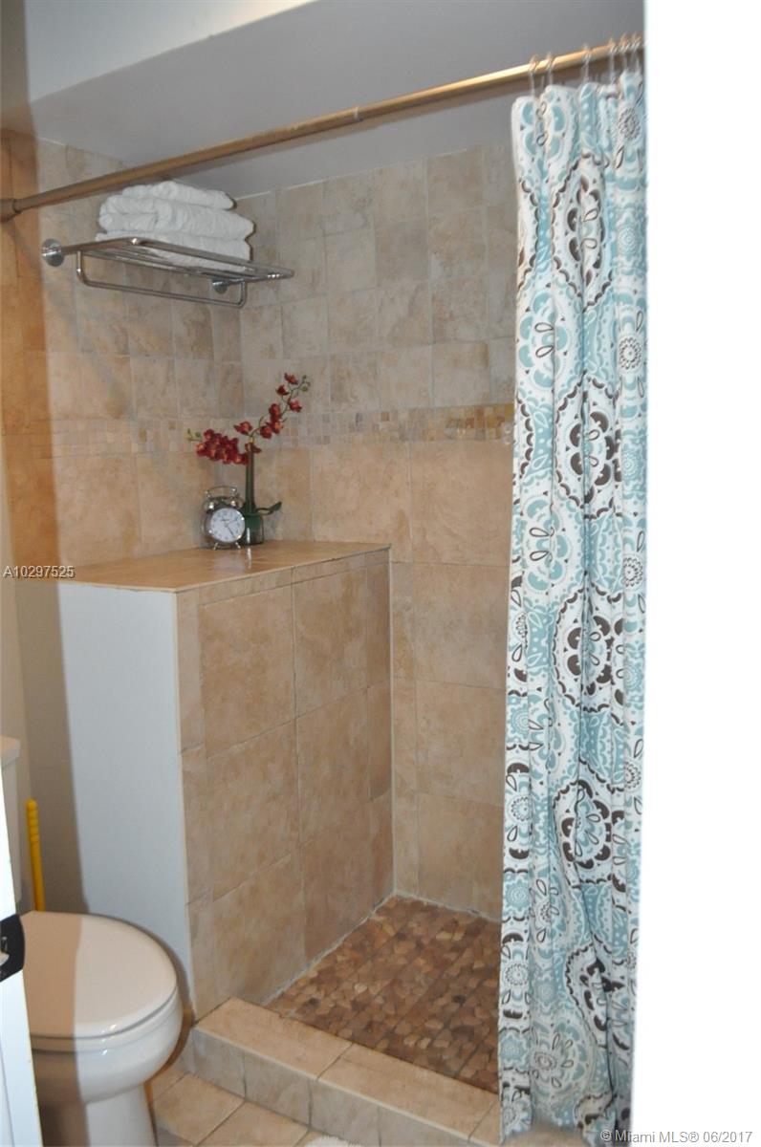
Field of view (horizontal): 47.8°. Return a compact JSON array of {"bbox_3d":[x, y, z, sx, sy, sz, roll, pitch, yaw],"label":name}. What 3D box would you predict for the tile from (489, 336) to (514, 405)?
[{"bbox_3d":[0.359,-0.523,2.220,0.164,0.164,0.012,3,8,31],"label":"tile"}]

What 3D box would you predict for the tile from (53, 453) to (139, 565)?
[{"bbox_3d":[-0.733,-0.160,2.190,0.012,0.270,0.319,3,9,30],"label":"tile"}]

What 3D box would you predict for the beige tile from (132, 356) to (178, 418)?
[{"bbox_3d":[-0.594,-0.490,2.251,0.012,0.149,0.154,3,9,31],"label":"beige tile"}]

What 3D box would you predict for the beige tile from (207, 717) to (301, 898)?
[{"bbox_3d":[-0.290,0.544,2.004,0.010,0.330,0.310,4,10,33],"label":"beige tile"}]

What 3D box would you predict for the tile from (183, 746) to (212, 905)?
[{"bbox_3d":[-0.377,0.512,1.764,0.012,0.321,0.061,3,9,31],"label":"tile"}]

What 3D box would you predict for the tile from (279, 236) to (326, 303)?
[{"bbox_3d":[-0.221,-0.874,2.463,0.168,0.157,0.010,4,10,33],"label":"tile"}]

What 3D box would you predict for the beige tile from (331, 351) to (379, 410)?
[{"bbox_3d":[-0.070,-0.552,2.473,0.164,0.164,0.012,3,8,31],"label":"beige tile"}]

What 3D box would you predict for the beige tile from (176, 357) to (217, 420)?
[{"bbox_3d":[-0.513,-0.511,2.382,0.012,0.153,0.150,3,9,31],"label":"beige tile"}]

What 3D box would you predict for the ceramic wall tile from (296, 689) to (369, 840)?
[{"bbox_3d":[-0.117,0.482,2.186,0.012,0.317,0.309,3,9,31],"label":"ceramic wall tile"}]

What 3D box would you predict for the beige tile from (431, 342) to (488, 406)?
[{"bbox_3d":[0.217,-0.534,2.304,0.164,0.164,0.012,3,8,31],"label":"beige tile"}]

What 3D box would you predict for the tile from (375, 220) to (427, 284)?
[{"bbox_3d":[0.058,-0.851,2.284,0.157,0.143,0.010,4,10,33],"label":"tile"}]

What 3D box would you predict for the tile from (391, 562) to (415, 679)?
[{"bbox_3d":[0.066,0.136,2.494,0.072,0.337,0.012,3,9,30],"label":"tile"}]

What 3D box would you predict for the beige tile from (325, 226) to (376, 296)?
[{"bbox_3d":[-0.076,-0.832,2.301,0.158,0.154,0.012,3,9,31],"label":"beige tile"}]

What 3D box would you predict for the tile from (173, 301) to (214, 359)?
[{"bbox_3d":[-0.543,-0.702,2.480,0.012,0.164,0.164,3,8,31],"label":"tile"}]

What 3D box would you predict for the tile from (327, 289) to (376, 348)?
[{"bbox_3d":[-0.075,-0.715,2.447,0.161,0.160,0.012,3,9,30],"label":"tile"}]

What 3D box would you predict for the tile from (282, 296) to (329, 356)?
[{"bbox_3d":[-0.220,-0.725,2.538,0.164,0.164,0.012,3,8,31],"label":"tile"}]

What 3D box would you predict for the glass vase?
[{"bbox_3d":[-0.390,-0.240,2.560,0.078,0.305,0.078,4,10,33],"label":"glass vase"}]

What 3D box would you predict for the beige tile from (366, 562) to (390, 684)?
[{"bbox_3d":[-0.011,0.137,2.328,0.012,0.320,0.122,3,9,31],"label":"beige tile"}]

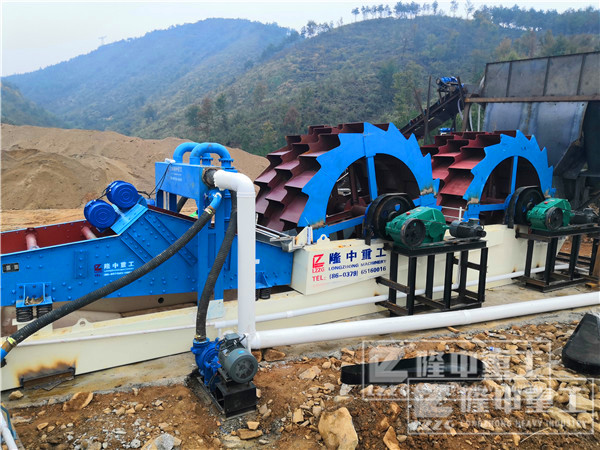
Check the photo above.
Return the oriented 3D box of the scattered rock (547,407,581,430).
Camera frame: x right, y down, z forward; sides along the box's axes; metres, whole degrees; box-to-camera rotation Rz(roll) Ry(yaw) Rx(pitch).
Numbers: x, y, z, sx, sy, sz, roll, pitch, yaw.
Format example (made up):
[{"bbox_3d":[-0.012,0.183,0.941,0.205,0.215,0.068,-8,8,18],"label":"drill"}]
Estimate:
[{"bbox_3d":[2.297,1.677,4.057,0.300,0.110,0.140,9,11,42],"label":"scattered rock"}]

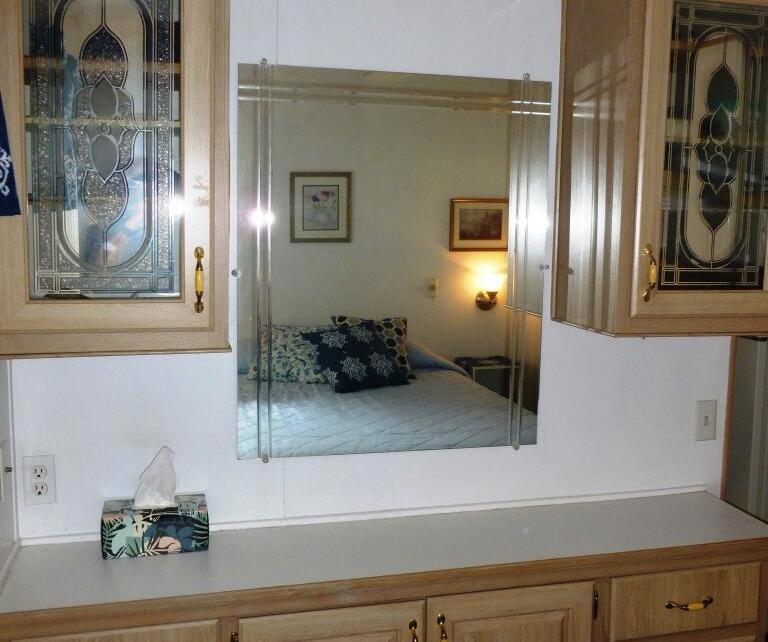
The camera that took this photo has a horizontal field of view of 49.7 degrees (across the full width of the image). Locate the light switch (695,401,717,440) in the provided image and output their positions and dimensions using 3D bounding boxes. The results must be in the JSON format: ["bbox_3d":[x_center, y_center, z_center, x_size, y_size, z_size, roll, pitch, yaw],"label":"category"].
[{"bbox_3d":[0.887,0.276,2.272,0.070,0.114,0.012,-1,7,-14],"label":"light switch"}]

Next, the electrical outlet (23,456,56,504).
[{"bbox_3d":[-0.772,0.359,1.857,0.070,0.114,0.009,-1,7,-14],"label":"electrical outlet"}]

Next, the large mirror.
[{"bbox_3d":[0.038,-0.129,2.005,0.765,0.917,0.012,-1,7,-14],"label":"large mirror"}]

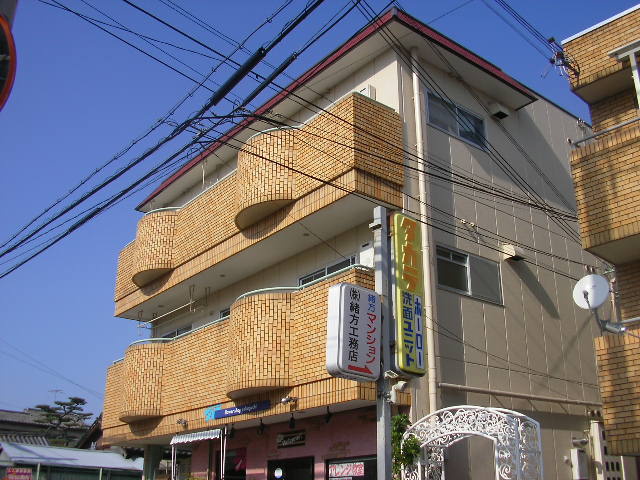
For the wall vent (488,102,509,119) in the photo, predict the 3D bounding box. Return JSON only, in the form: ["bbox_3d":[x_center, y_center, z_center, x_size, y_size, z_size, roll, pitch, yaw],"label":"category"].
[{"bbox_3d":[3.607,-2.606,14.010,0.300,0.300,0.250,16,-26,-35],"label":"wall vent"}]

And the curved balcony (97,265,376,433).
[{"bbox_3d":[-2.134,2.693,13.829,1.550,1.990,9.500,16,-26,-35],"label":"curved balcony"}]

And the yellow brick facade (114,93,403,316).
[{"bbox_3d":[-2.139,-0.171,14.950,1.550,1.800,9.570,16,-26,-35],"label":"yellow brick facade"}]

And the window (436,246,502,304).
[{"bbox_3d":[2.583,0.632,12.129,1.690,0.780,0.100,16,-26,-35],"label":"window"}]

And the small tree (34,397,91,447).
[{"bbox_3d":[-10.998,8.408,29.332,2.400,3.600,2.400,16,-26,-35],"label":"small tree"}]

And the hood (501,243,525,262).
[{"bbox_3d":[3.562,0.211,12.880,0.290,0.330,0.260,16,-26,-35],"label":"hood"}]

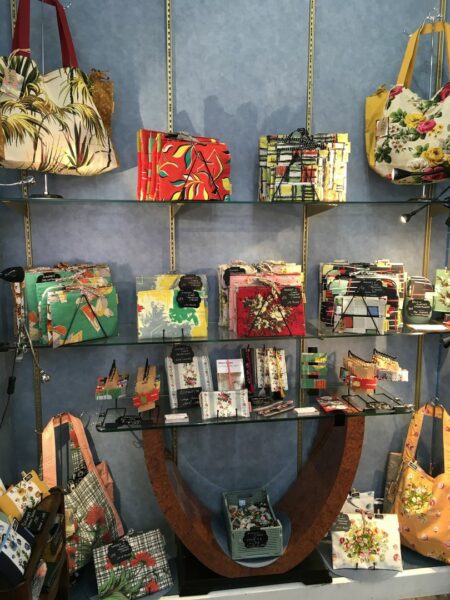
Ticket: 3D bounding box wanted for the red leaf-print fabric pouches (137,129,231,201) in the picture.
[{"bbox_3d":[-0.147,-0.478,1.794,0.295,0.243,0.160,-4,10,-20],"label":"red leaf-print fabric pouches"}]

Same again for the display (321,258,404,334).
[{"bbox_3d":[0.543,-0.013,2.009,0.289,0.272,0.150,0,10,1],"label":"display"}]

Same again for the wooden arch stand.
[{"bbox_3d":[0.102,0.770,2.132,0.875,0.664,0.290,-1,10,-8],"label":"wooden arch stand"}]

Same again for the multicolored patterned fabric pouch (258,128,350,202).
[{"bbox_3d":[0.285,-0.493,1.857,0.310,0.250,0.150,1,10,4],"label":"multicolored patterned fabric pouch"}]

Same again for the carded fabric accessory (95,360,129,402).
[{"bbox_3d":[-0.465,0.326,2.066,0.128,0.155,0.100,-1,9,-10],"label":"carded fabric accessory"}]

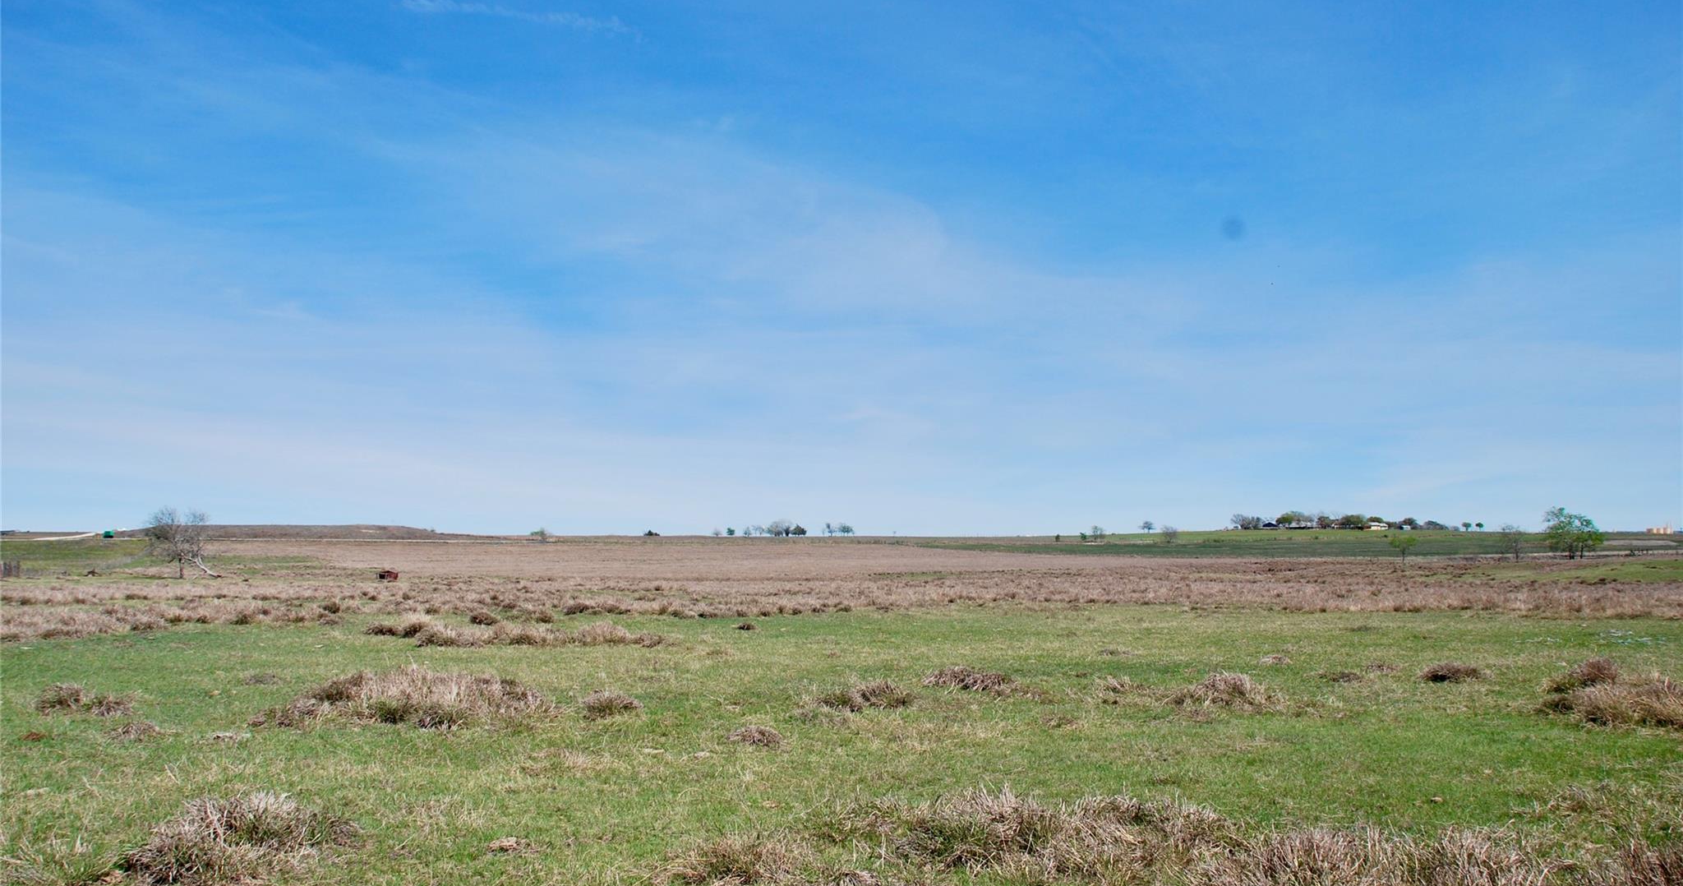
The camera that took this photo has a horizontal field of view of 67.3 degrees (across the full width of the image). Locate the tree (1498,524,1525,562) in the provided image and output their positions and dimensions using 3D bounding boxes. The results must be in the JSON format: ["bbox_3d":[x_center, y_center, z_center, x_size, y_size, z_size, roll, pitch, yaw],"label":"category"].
[{"bbox_3d":[82.250,12.190,155.000,3.100,4.500,3.100,-2,-5,28],"label":"tree"}]

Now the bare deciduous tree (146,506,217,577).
[{"bbox_3d":[-44.920,6.790,86.000,4.300,4.900,4.200,2,-5,-27],"label":"bare deciduous tree"}]

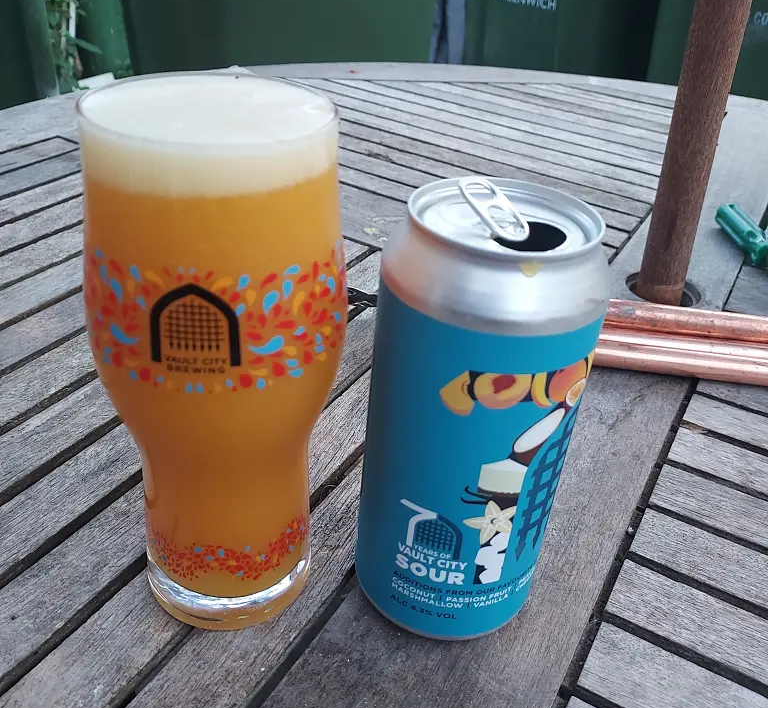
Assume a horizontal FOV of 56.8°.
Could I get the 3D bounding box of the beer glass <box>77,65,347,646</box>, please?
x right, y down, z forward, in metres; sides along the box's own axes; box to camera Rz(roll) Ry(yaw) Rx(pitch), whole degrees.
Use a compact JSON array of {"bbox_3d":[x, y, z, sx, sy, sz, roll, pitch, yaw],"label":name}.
[{"bbox_3d":[-0.050,0.010,0.223,0.074,0.172,0.074,-3,34,-13],"label":"beer glass"}]

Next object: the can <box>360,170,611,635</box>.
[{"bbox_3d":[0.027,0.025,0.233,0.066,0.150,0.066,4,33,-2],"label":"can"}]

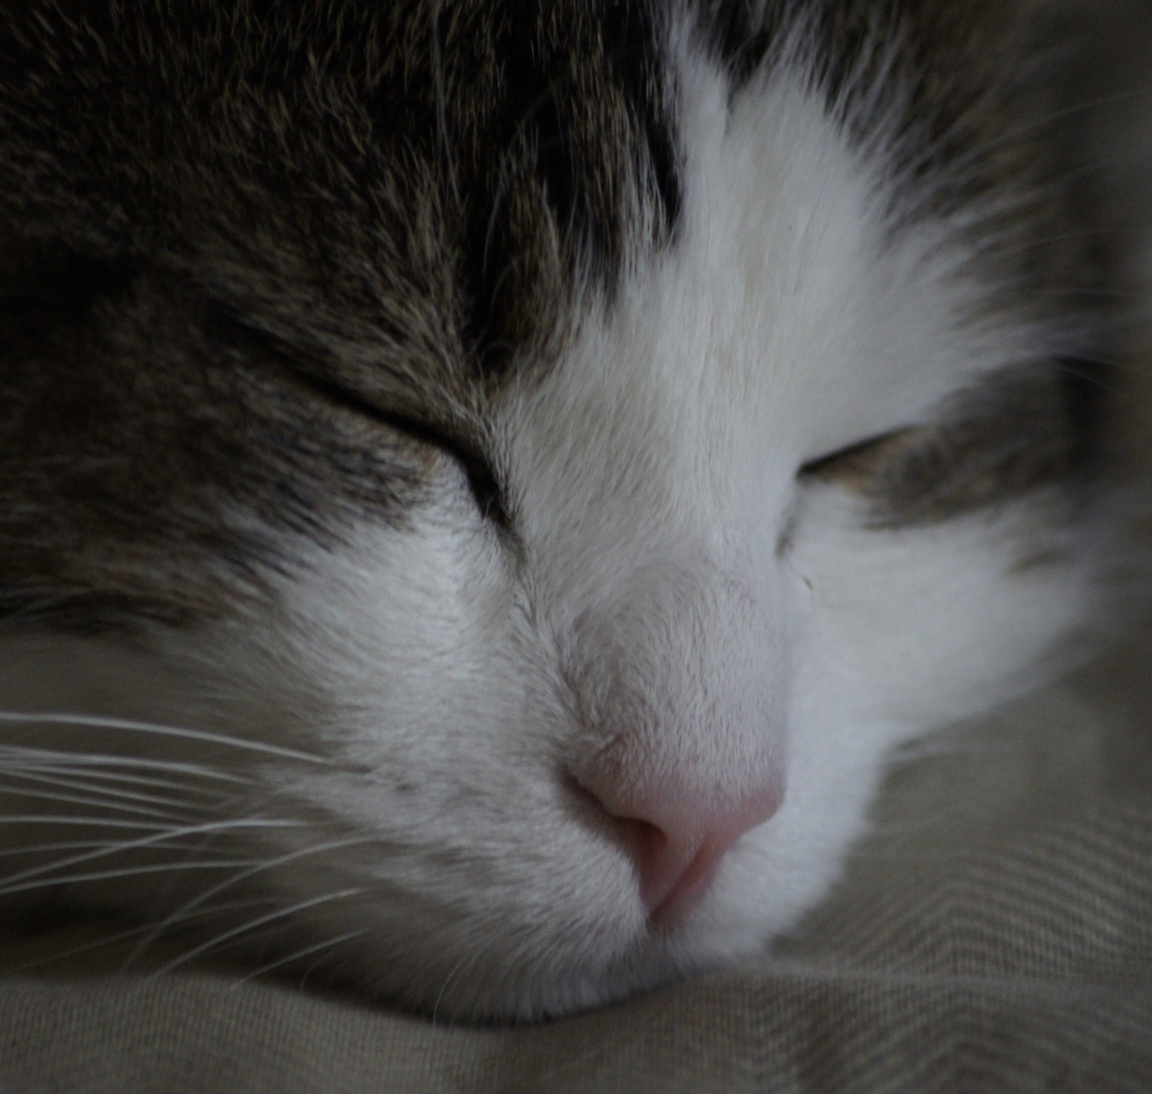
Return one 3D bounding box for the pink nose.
[{"bbox_3d":[0.008,0.025,1.120,0.015,0.011,0.010,-2,12,-25],"label":"pink nose"}]

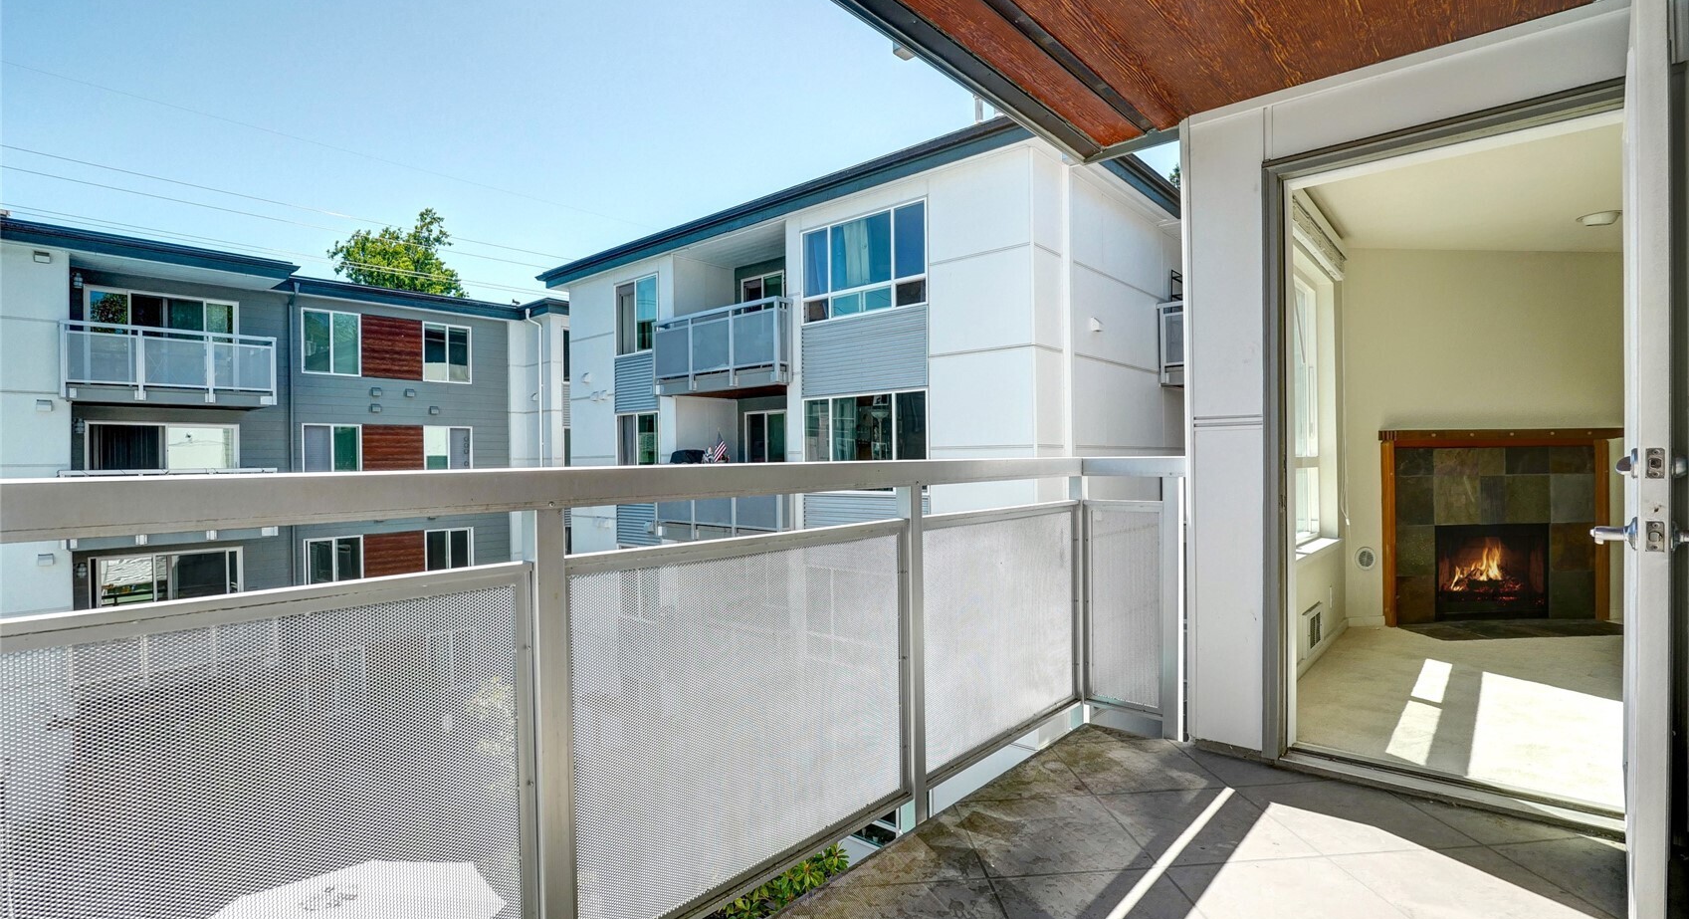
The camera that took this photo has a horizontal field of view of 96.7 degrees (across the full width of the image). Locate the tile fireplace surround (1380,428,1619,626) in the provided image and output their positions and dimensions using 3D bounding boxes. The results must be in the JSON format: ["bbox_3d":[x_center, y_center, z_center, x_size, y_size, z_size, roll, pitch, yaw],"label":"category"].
[{"bbox_3d":[4.000,0.407,4.540,1.530,1.170,0.170,-1,1,-4],"label":"tile fireplace surround"}]

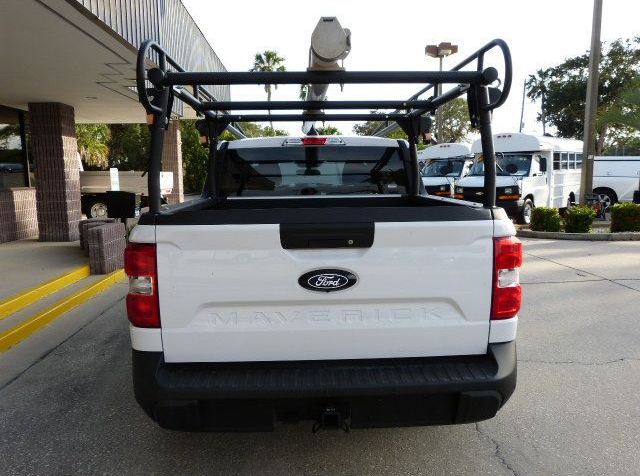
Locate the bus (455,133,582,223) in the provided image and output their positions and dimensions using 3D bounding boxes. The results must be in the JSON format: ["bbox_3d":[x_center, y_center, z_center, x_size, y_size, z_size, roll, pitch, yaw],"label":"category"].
[{"bbox_3d":[6.641,-1.991,14.982,5.800,2.580,2.100,-8,11,-43],"label":"bus"}]

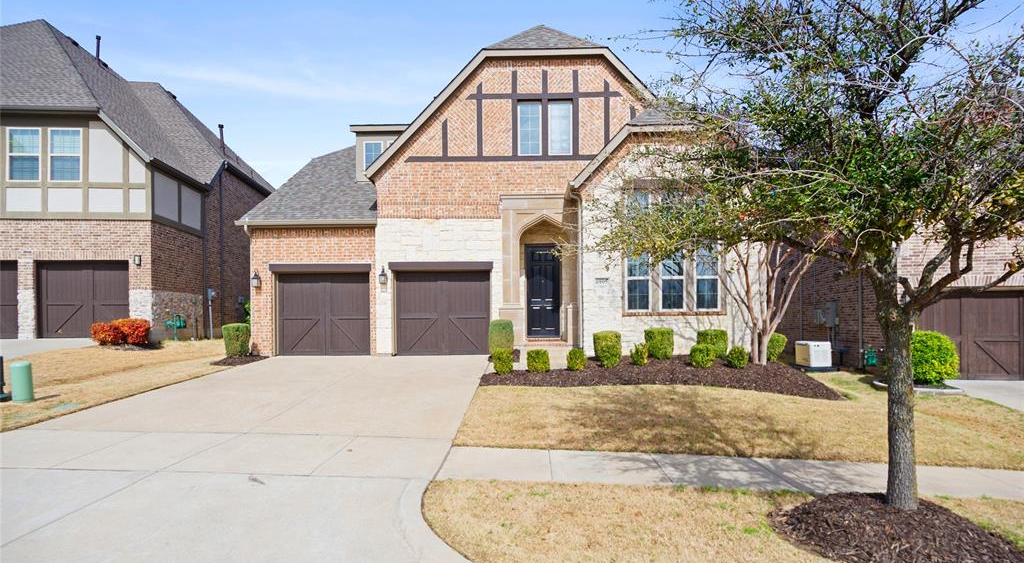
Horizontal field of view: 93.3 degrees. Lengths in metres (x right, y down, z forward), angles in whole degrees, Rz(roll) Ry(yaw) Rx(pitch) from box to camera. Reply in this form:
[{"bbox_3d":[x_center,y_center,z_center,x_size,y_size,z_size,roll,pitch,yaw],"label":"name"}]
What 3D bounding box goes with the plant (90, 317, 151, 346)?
[{"bbox_3d":[-9.919,1.274,12.250,1.508,0.683,0.900,0,0,2],"label":"plant"}]

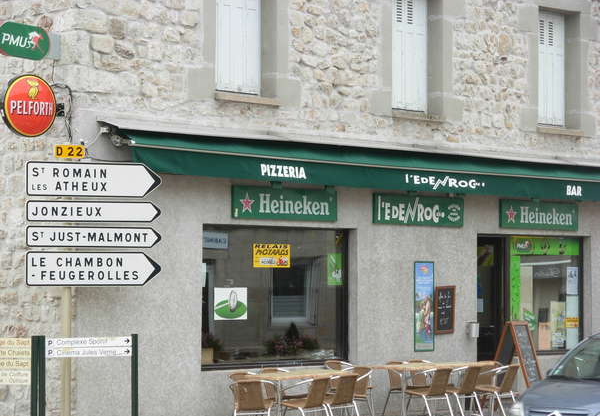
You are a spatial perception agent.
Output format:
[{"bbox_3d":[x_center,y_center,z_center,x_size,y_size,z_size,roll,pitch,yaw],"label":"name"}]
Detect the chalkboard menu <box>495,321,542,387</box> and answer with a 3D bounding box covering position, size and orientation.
[{"bbox_3d":[3.013,2.216,29.398,0.840,1.260,0.570,-1,-2,31],"label":"chalkboard menu"}]

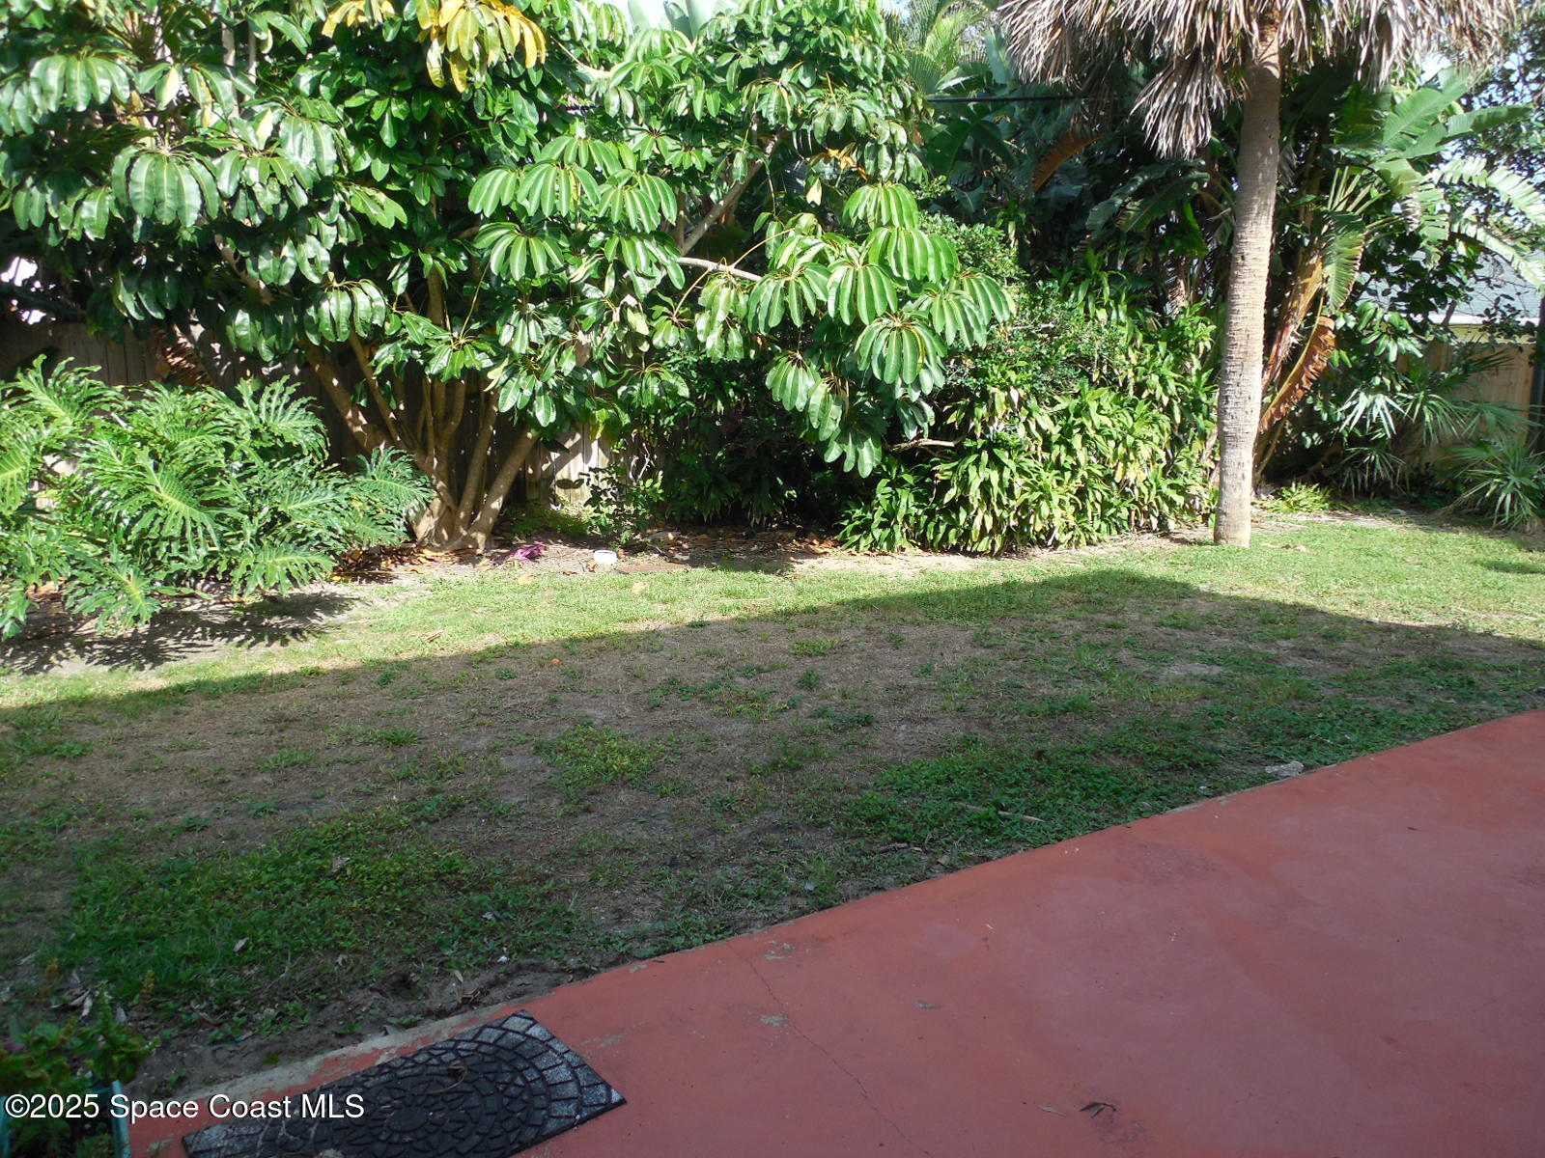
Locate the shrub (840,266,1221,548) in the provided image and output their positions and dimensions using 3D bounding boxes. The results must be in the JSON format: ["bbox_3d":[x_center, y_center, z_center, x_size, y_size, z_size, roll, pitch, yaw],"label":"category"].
[{"bbox_3d":[2.330,-1.554,10.389,3.150,2.420,1.900,-3,11,-15],"label":"shrub"}]

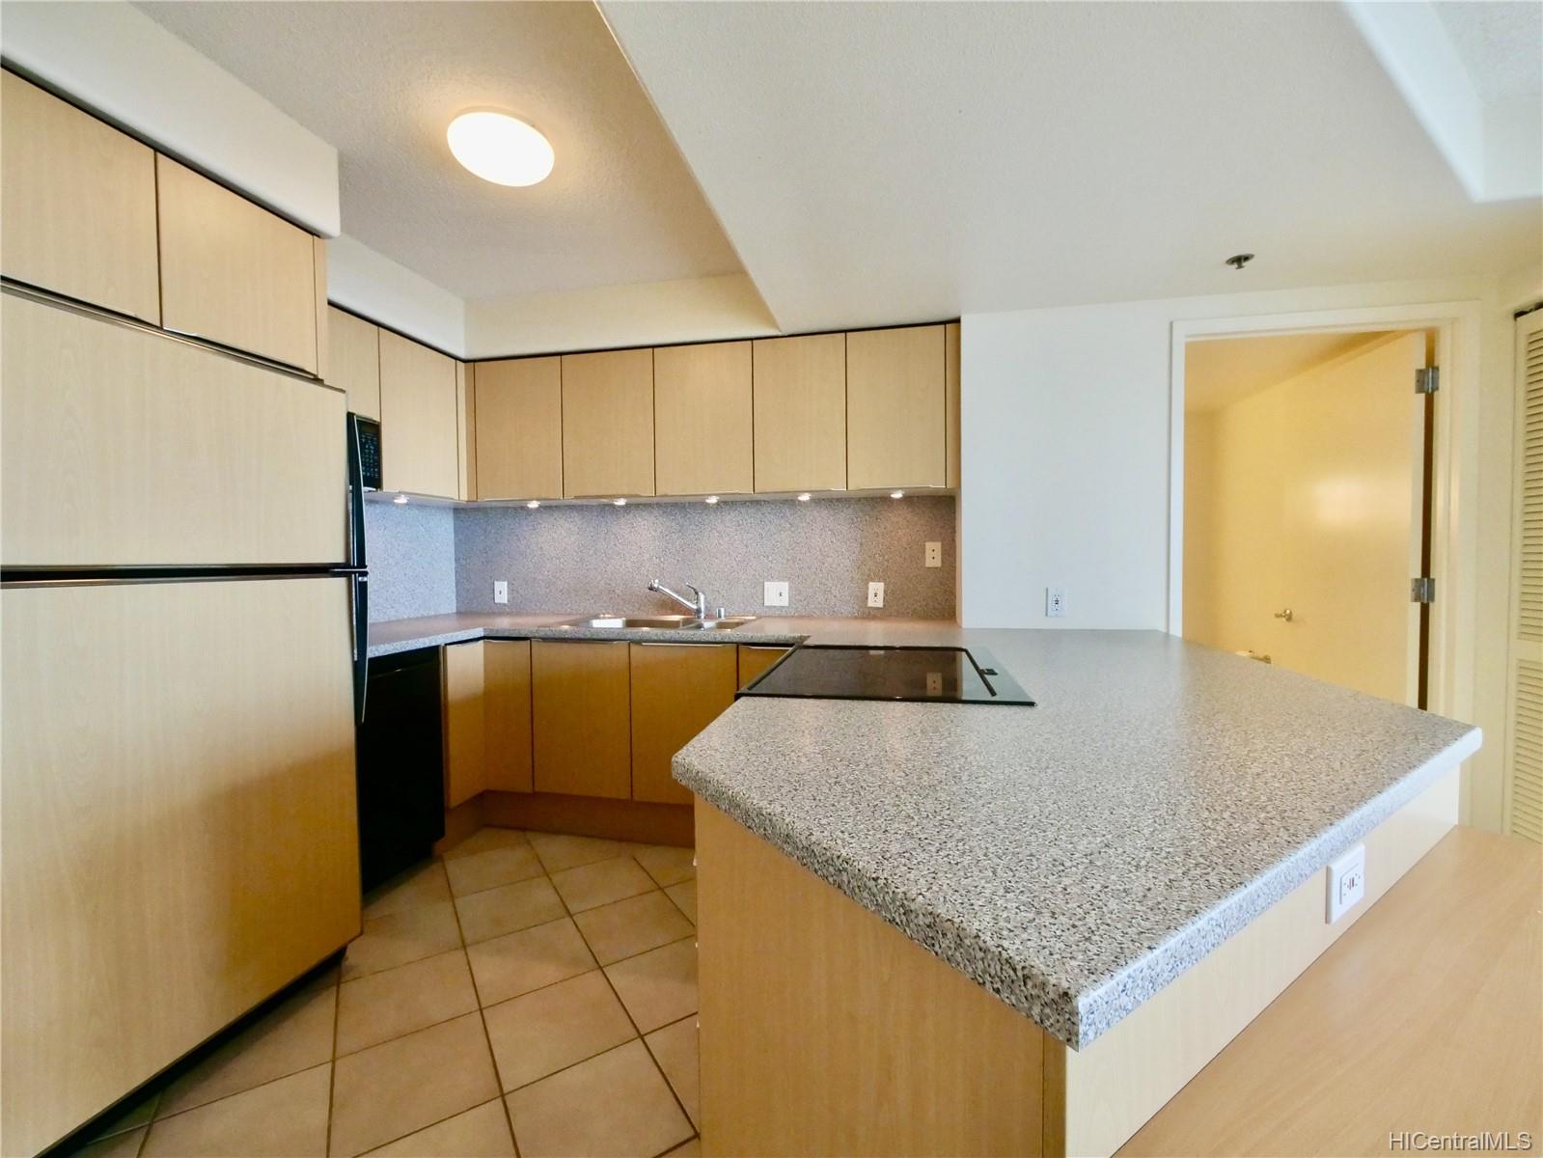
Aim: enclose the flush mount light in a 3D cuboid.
[{"bbox_3d":[-0.805,-1.262,1.865,0.295,0.082,0.295,0,1,0],"label":"flush mount light"}]

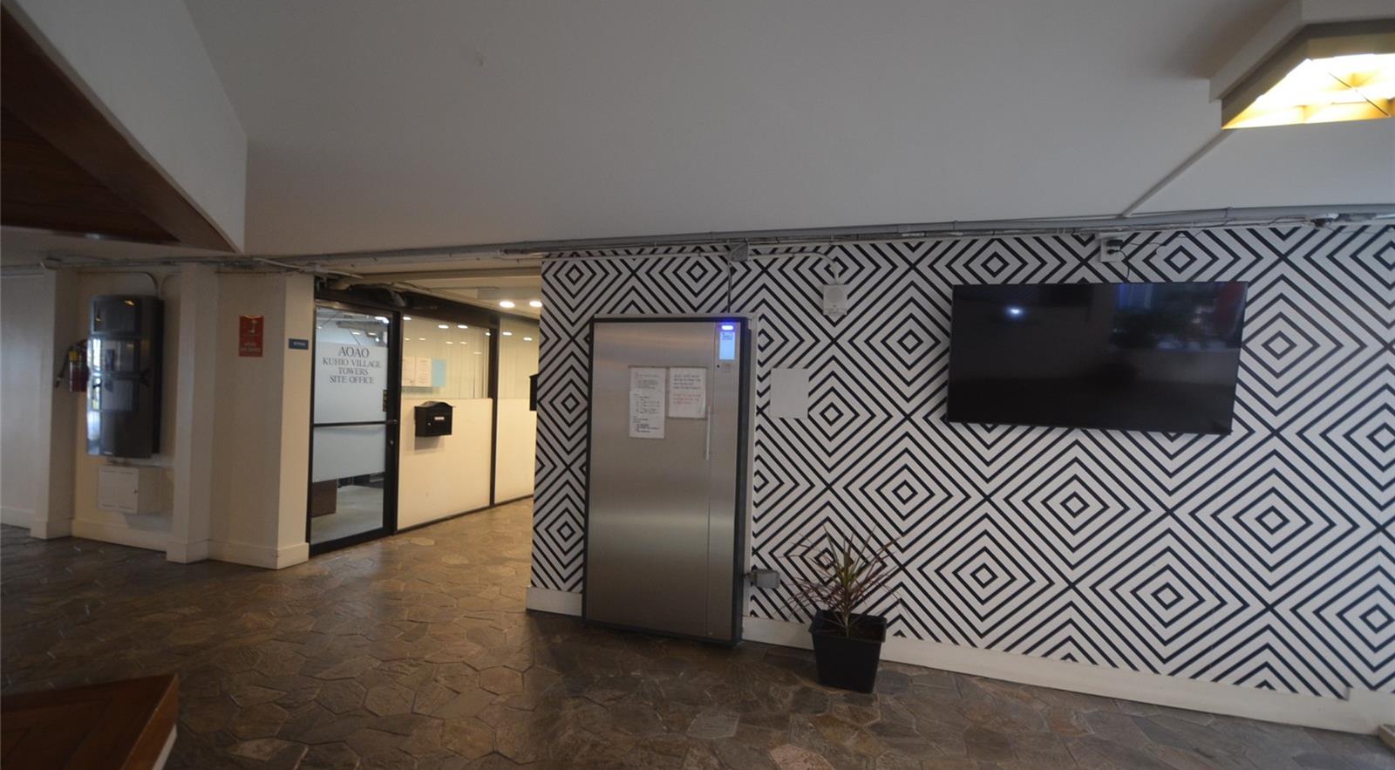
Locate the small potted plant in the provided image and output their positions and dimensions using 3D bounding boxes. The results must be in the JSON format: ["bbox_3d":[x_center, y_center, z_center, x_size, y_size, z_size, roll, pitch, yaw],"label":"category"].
[{"bbox_3d":[0.713,1.105,3.118,0.560,0.740,0.500,2,1,17],"label":"small potted plant"}]

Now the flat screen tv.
[{"bbox_3d":[1.898,-0.139,3.030,1.232,0.705,0.065,2,8,17],"label":"flat screen tv"}]

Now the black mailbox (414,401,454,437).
[{"bbox_3d":[-2.534,0.332,5.968,0.125,0.330,0.360,2,1,19],"label":"black mailbox"}]

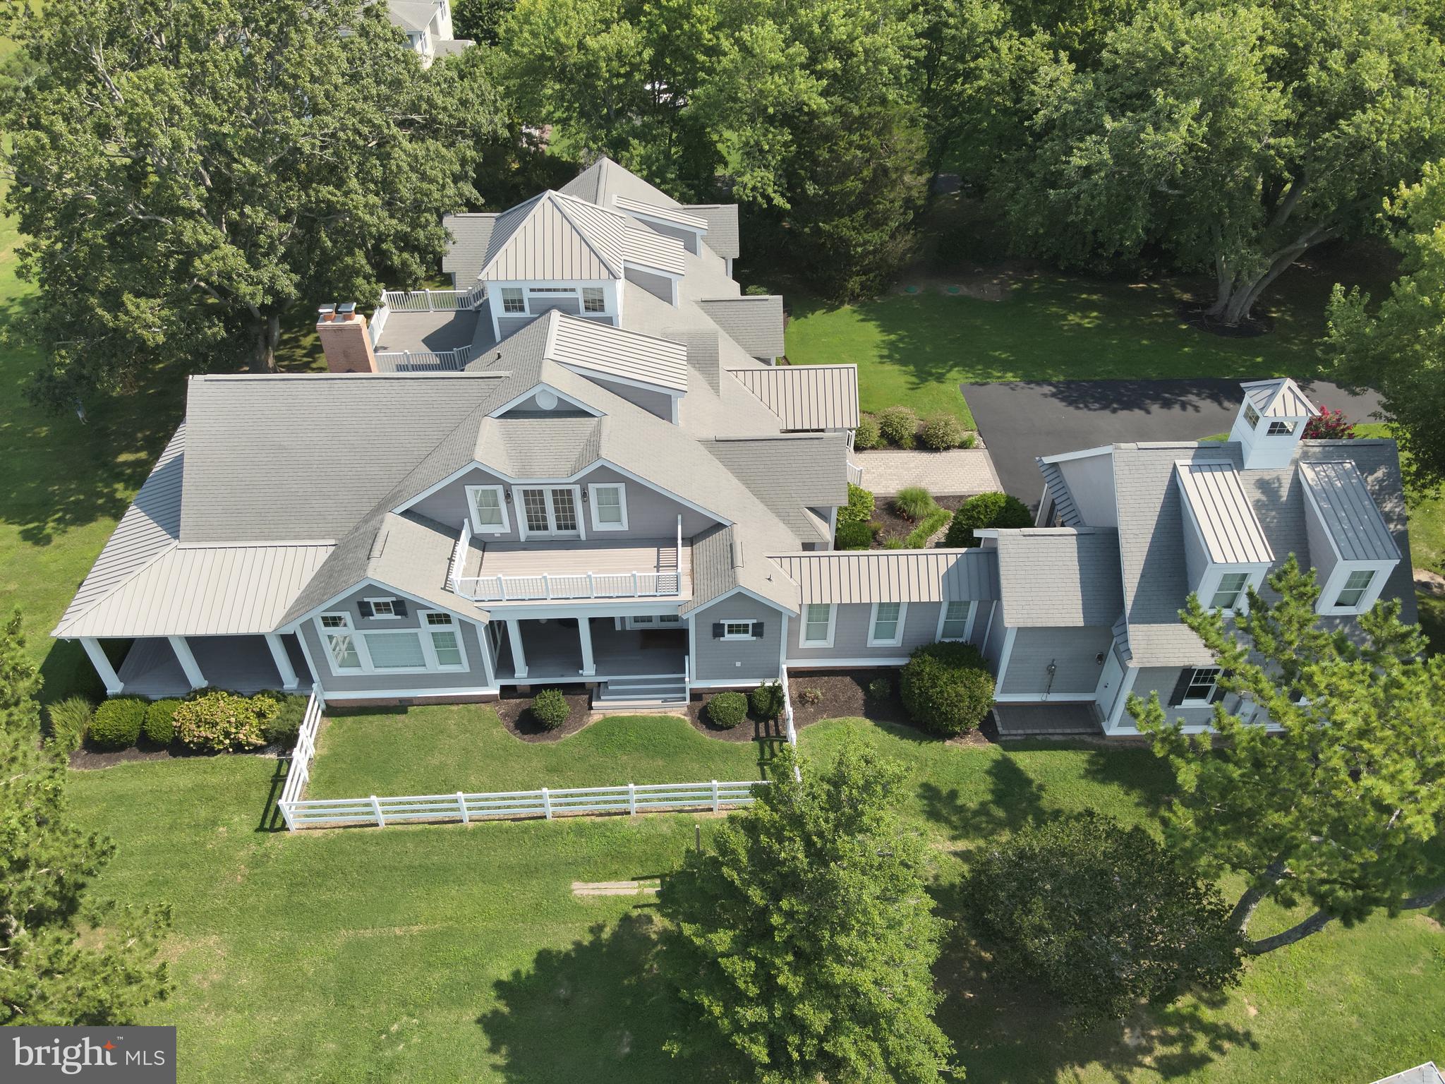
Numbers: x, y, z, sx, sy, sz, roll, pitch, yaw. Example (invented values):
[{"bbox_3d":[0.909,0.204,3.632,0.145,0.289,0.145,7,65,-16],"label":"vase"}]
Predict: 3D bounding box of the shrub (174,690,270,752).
[{"bbox_3d":[-15.250,5.462,30.546,2.745,1.400,1.922,-1,39,-1],"label":"shrub"}]

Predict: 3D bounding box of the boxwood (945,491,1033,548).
[{"bbox_3d":[10.001,-0.408,37.589,3.200,2.800,3.150,-1,39,-2],"label":"boxwood"}]

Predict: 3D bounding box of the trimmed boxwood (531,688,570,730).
[{"bbox_3d":[-5.315,5.159,30.947,1.171,1.200,1.171,-1,39,-1],"label":"trimmed boxwood"}]

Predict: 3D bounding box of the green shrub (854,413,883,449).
[{"bbox_3d":[6.010,-4.735,42.862,1.707,1.450,1.707,-1,39,-1],"label":"green shrub"}]

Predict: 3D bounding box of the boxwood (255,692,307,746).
[{"bbox_3d":[-13.773,5.502,31.249,1.470,1.500,1.700,-1,39,-2],"label":"boxwood"}]

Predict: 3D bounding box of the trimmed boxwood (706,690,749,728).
[{"bbox_3d":[0.144,5.315,31.846,1.370,1.020,1.280,-1,39,-2],"label":"trimmed boxwood"}]

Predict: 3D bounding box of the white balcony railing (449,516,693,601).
[{"bbox_3d":[-4.760,0.479,31.603,6.970,1.050,2.950,-1,39,-2],"label":"white balcony railing"}]

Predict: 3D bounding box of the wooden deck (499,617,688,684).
[{"bbox_3d":[-4.350,3.598,33.898,6.250,0.240,2.950,-1,39,-2],"label":"wooden deck"}]

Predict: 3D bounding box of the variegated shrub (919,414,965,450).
[{"bbox_3d":[9.714,-4.857,44.240,1.900,1.480,1.820,-1,39,-2],"label":"variegated shrub"}]

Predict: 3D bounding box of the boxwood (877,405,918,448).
[{"bbox_3d":[7.508,-4.967,43.011,1.789,1.600,1.789,-1,39,-1],"label":"boxwood"}]

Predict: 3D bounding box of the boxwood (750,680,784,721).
[{"bbox_3d":[1.404,4.952,31.178,1.109,1.120,1.109,-1,39,-1],"label":"boxwood"}]

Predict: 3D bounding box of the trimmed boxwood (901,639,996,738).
[{"bbox_3d":[6.824,4.484,30.586,2.848,2.500,2.762,-1,39,-1],"label":"trimmed boxwood"}]

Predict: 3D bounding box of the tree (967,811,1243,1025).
[{"bbox_3d":[8.954,9.088,23.974,6.300,4.900,5.300,-1,39,-2],"label":"tree"}]

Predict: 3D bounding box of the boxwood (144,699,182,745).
[{"bbox_3d":[-16.954,5.488,30.537,1.199,1.400,1.199,-1,39,-1],"label":"boxwood"}]

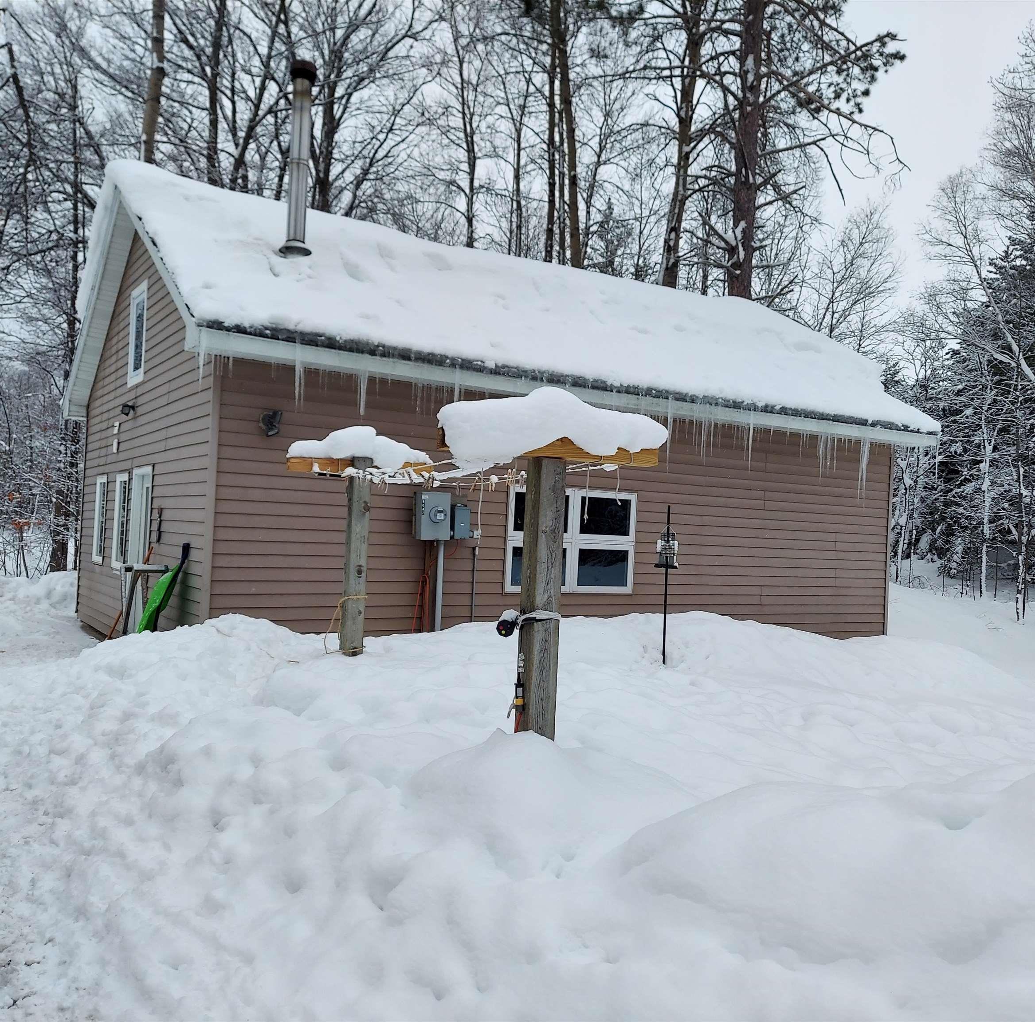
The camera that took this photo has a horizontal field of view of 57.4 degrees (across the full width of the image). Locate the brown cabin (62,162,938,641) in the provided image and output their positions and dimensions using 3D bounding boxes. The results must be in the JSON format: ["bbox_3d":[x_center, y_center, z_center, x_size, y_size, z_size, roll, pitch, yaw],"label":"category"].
[{"bbox_3d":[-0.614,-0.961,14.349,10.451,5.850,8.422,3,-2,-33],"label":"brown cabin"}]

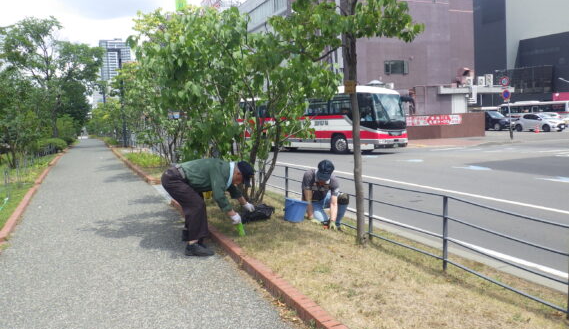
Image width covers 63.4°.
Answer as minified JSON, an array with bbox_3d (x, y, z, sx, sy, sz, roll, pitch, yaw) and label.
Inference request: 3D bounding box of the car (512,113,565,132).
[{"bbox_3d":[21.499,-3.547,39.000,1.710,1.500,4.020,-5,7,-30],"label":"car"}]

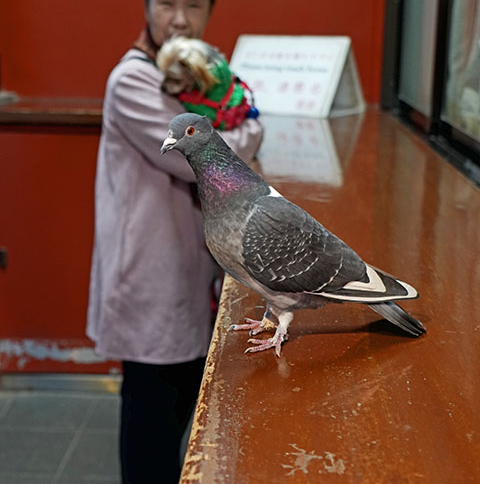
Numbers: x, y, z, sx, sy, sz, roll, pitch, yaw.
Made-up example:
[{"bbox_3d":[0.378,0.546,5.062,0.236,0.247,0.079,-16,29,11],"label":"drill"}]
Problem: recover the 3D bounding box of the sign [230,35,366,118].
[{"bbox_3d":[0.187,-0.606,2.461,0.455,0.262,0.275,11,20,31],"label":"sign"}]

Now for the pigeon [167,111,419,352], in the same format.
[{"bbox_3d":[0.055,-0.014,0.629,0.260,0.214,0.110,-1,17,-5],"label":"pigeon"}]

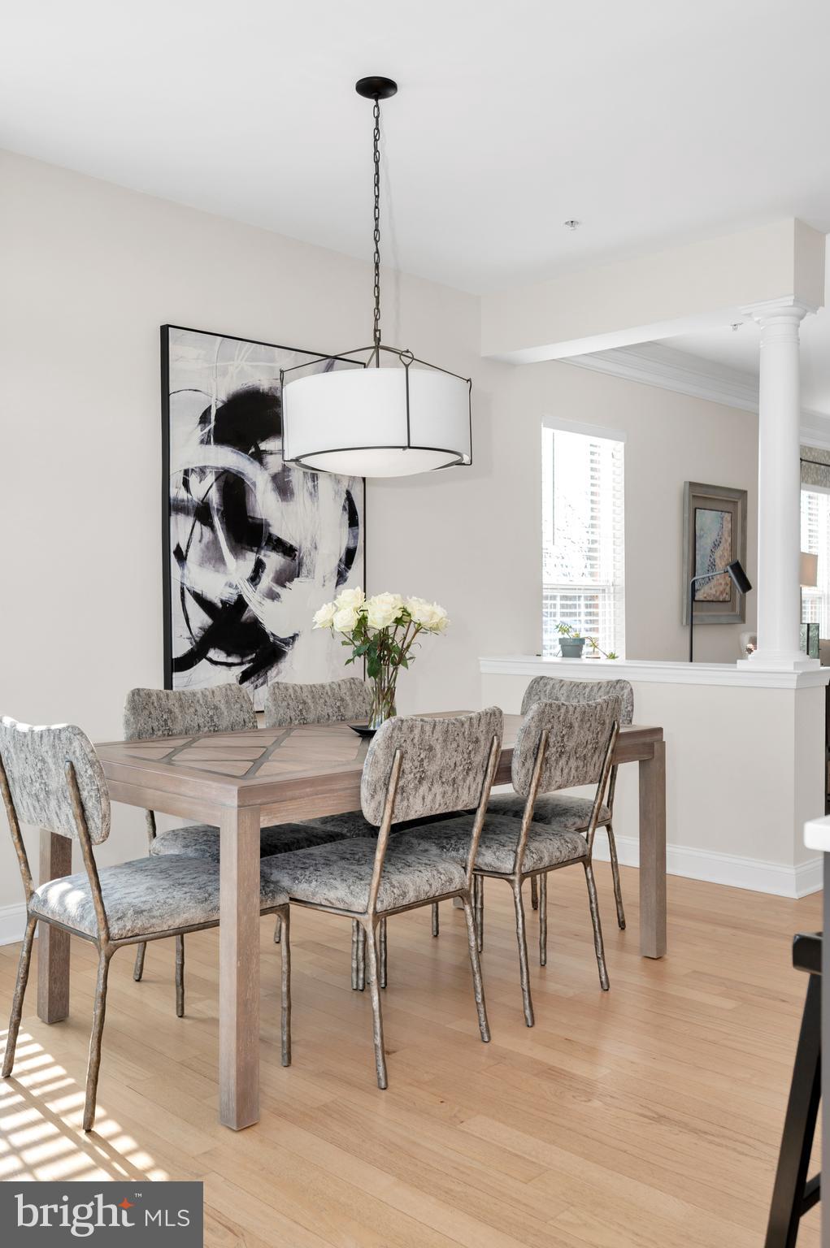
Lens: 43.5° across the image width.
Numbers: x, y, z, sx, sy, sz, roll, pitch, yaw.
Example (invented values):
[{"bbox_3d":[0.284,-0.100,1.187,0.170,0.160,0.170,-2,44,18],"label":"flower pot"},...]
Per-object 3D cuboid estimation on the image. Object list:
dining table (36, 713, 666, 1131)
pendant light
[{"bbox_3d":[-0.114,0.734,3.236,0.965,0.762,1.750,0,1,45],"label":"dining table"},{"bbox_3d":[-0.115,-1.034,3.154,0.590,1.185,0.590,0,0,0],"label":"pendant light"}]

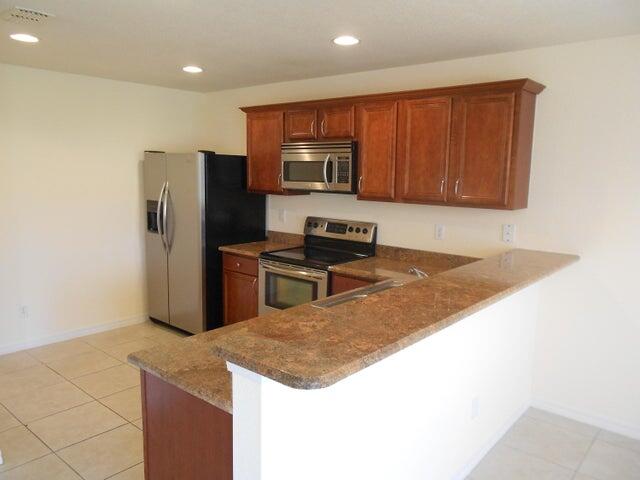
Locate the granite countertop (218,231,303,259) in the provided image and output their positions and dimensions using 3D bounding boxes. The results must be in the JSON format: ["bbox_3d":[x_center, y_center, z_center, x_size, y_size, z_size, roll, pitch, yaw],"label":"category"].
[{"bbox_3d":[-0.509,0.030,4.549,0.545,0.145,0.650,8,11,39],"label":"granite countertop"}]

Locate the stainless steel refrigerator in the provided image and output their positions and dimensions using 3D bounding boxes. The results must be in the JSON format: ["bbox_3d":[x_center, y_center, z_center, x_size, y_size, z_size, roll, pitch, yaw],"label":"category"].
[{"bbox_3d":[-1.157,0.023,4.897,0.925,1.770,0.815,8,11,37],"label":"stainless steel refrigerator"}]

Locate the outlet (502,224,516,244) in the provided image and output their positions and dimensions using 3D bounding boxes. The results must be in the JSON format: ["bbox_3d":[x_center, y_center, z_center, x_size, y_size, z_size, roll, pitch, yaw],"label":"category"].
[{"bbox_3d":[1.338,-0.042,3.392,0.080,0.127,0.010,8,11,39],"label":"outlet"}]

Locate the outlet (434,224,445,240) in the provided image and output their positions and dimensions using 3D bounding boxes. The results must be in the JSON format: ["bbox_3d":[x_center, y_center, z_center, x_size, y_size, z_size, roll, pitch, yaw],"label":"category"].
[{"bbox_3d":[0.934,-0.059,3.733,0.074,0.117,0.010,8,11,39],"label":"outlet"}]

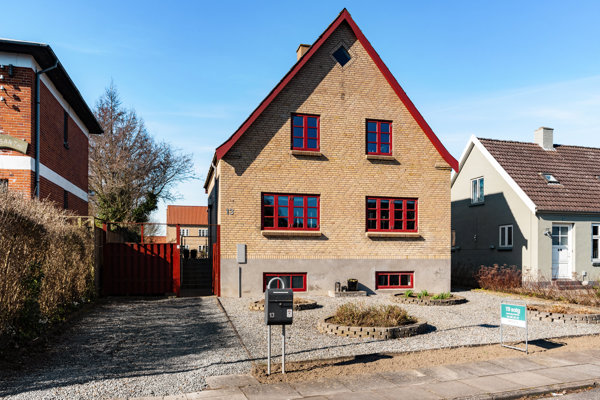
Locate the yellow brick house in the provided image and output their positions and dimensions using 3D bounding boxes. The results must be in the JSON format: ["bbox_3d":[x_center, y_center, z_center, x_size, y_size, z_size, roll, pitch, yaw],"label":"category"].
[{"bbox_3d":[0.540,-1.300,17.700,8.050,8.950,7.500,1,-4,-14],"label":"yellow brick house"}]

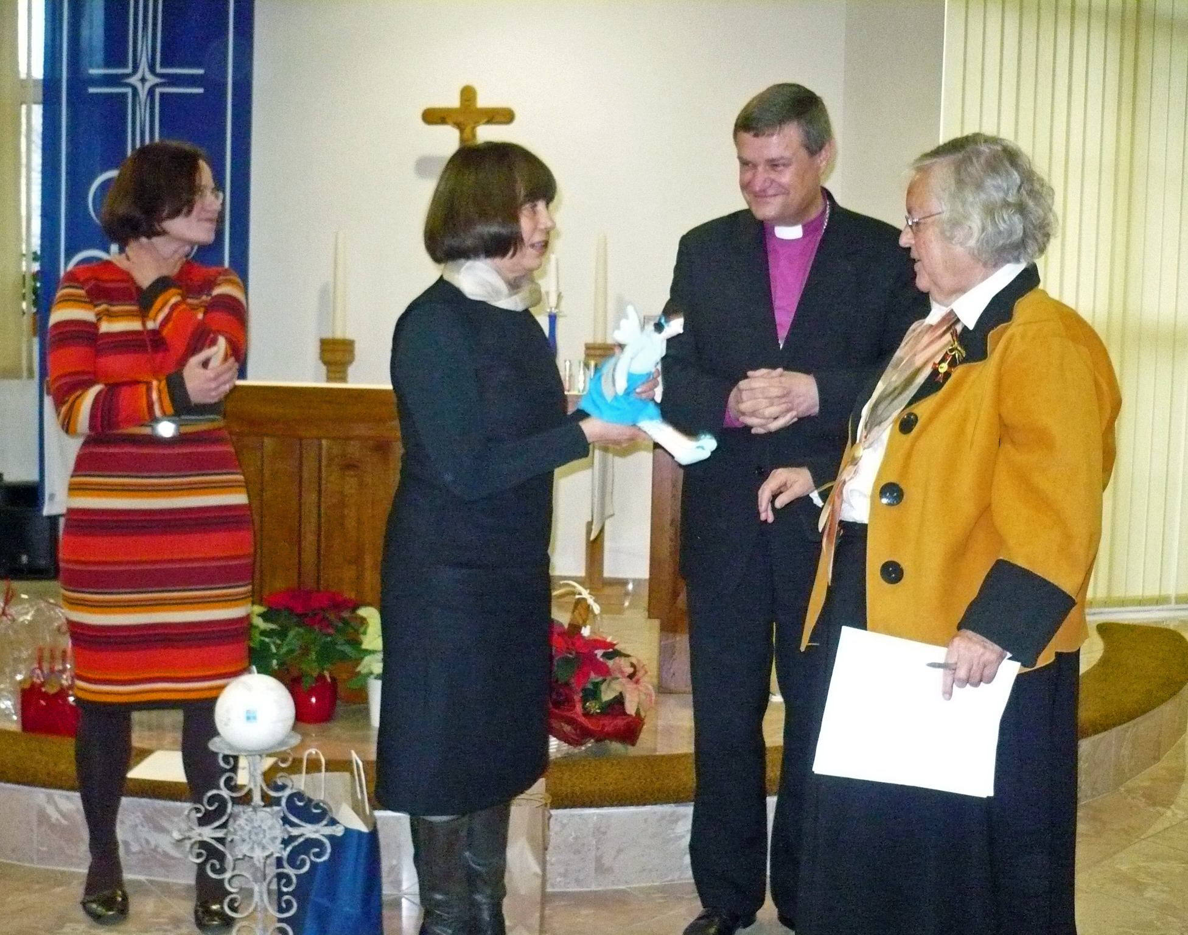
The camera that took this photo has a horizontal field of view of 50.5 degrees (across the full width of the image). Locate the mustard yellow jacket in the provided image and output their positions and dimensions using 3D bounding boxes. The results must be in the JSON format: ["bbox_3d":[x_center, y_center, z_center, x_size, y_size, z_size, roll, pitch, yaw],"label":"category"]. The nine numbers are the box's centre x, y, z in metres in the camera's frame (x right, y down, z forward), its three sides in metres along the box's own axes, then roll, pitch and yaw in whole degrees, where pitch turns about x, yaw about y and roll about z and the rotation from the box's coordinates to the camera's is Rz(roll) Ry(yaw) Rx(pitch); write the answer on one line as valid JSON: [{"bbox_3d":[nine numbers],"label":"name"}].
[{"bbox_3d":[0.629,-0.001,2.140,0.410,0.650,0.500,-1,4,-31],"label":"mustard yellow jacket"}]

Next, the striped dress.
[{"bbox_3d":[-0.929,0.025,2.640,0.430,0.920,0.320,1,4,-16],"label":"striped dress"}]

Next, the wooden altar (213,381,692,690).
[{"bbox_3d":[-0.600,0.210,4.100,1.500,0.950,0.700,2,4,3],"label":"wooden altar"}]

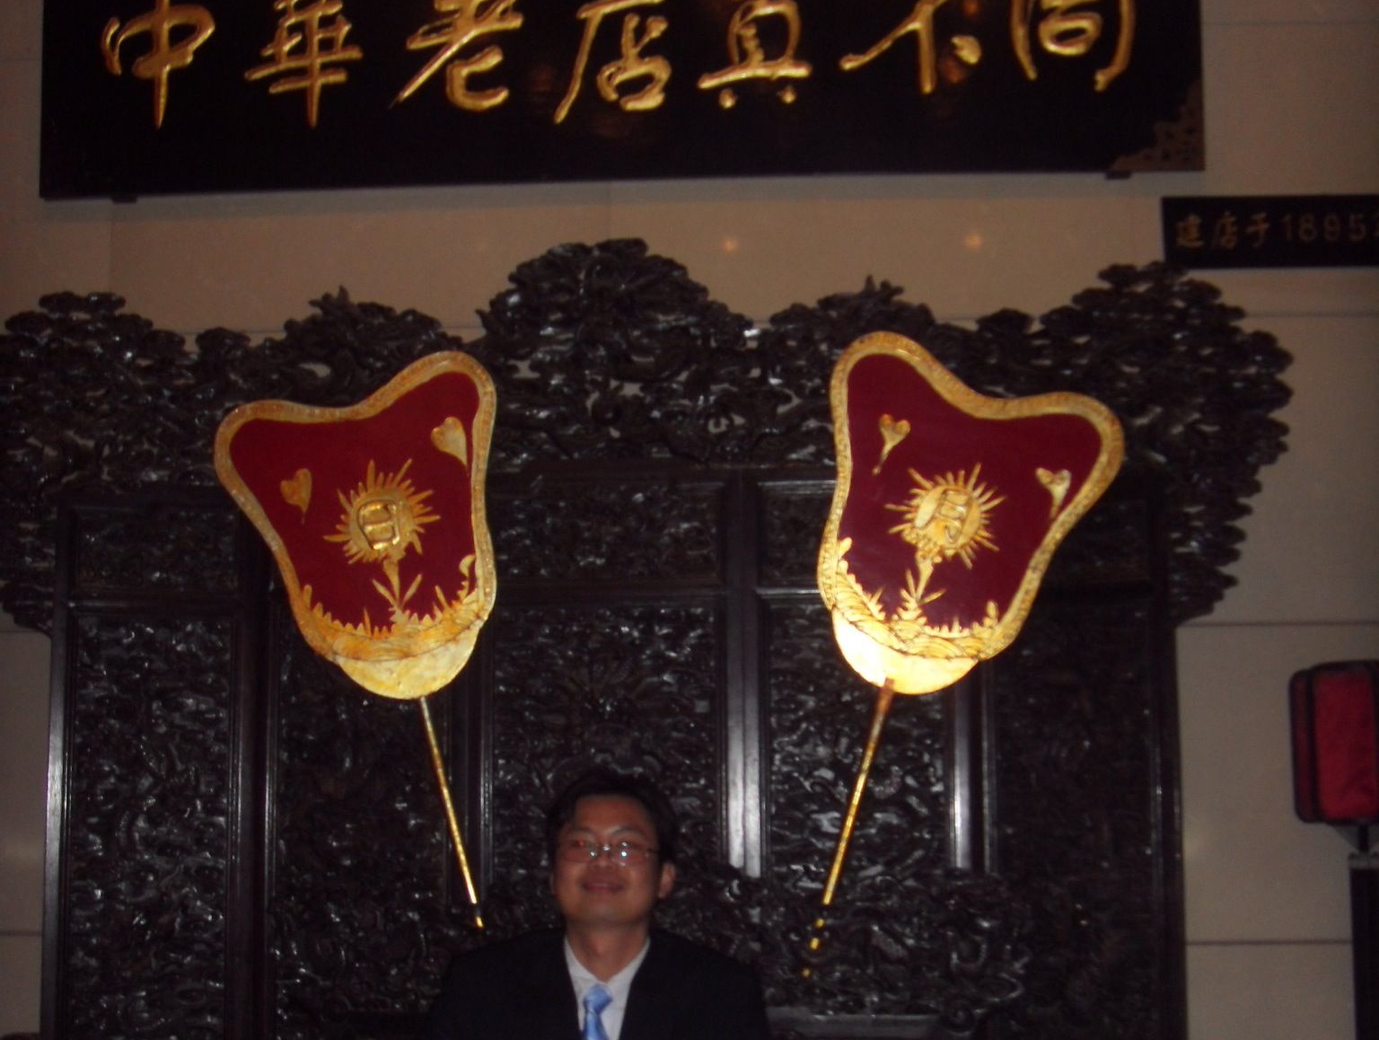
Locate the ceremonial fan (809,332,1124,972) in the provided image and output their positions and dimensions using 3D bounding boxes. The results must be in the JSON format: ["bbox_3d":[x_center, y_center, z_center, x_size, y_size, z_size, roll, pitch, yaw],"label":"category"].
[{"bbox_3d":[0.389,0.265,3.680,0.535,1.150,0.060,14,-6,6],"label":"ceremonial fan"}]

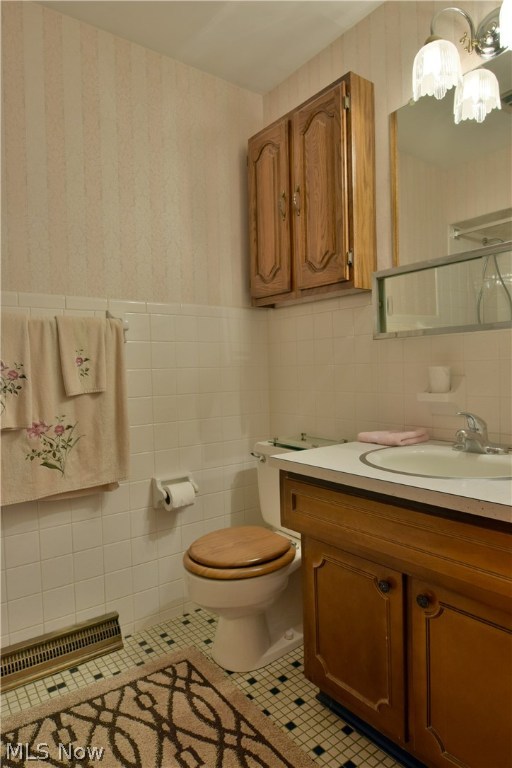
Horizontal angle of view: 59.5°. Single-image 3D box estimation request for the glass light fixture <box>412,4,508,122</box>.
[{"bbox_3d":[0.625,-0.969,1.230,0.200,0.230,0.370,-3,2,-38],"label":"glass light fixture"}]

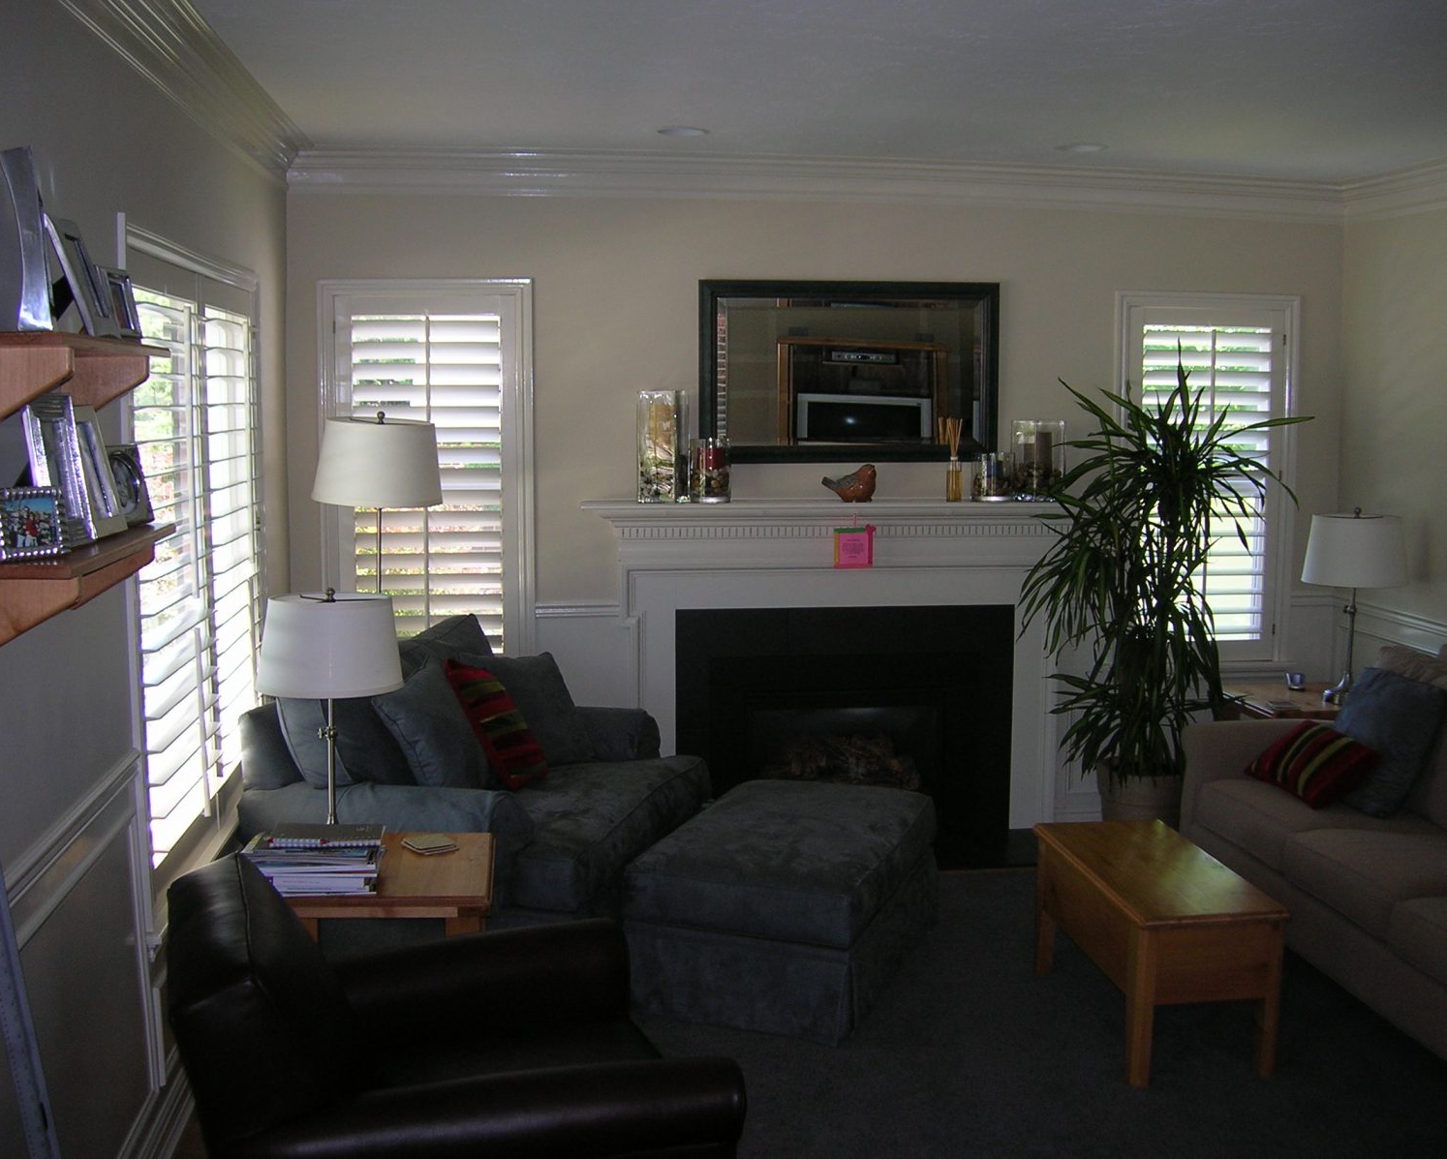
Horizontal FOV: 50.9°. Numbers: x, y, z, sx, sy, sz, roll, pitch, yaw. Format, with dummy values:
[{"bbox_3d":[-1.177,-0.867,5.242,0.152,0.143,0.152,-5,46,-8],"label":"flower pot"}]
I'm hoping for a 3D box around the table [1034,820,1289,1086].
[{"bbox_3d":[1.065,0.927,3.872,0.372,0.419,0.824,-1,7,-8],"label":"table"}]

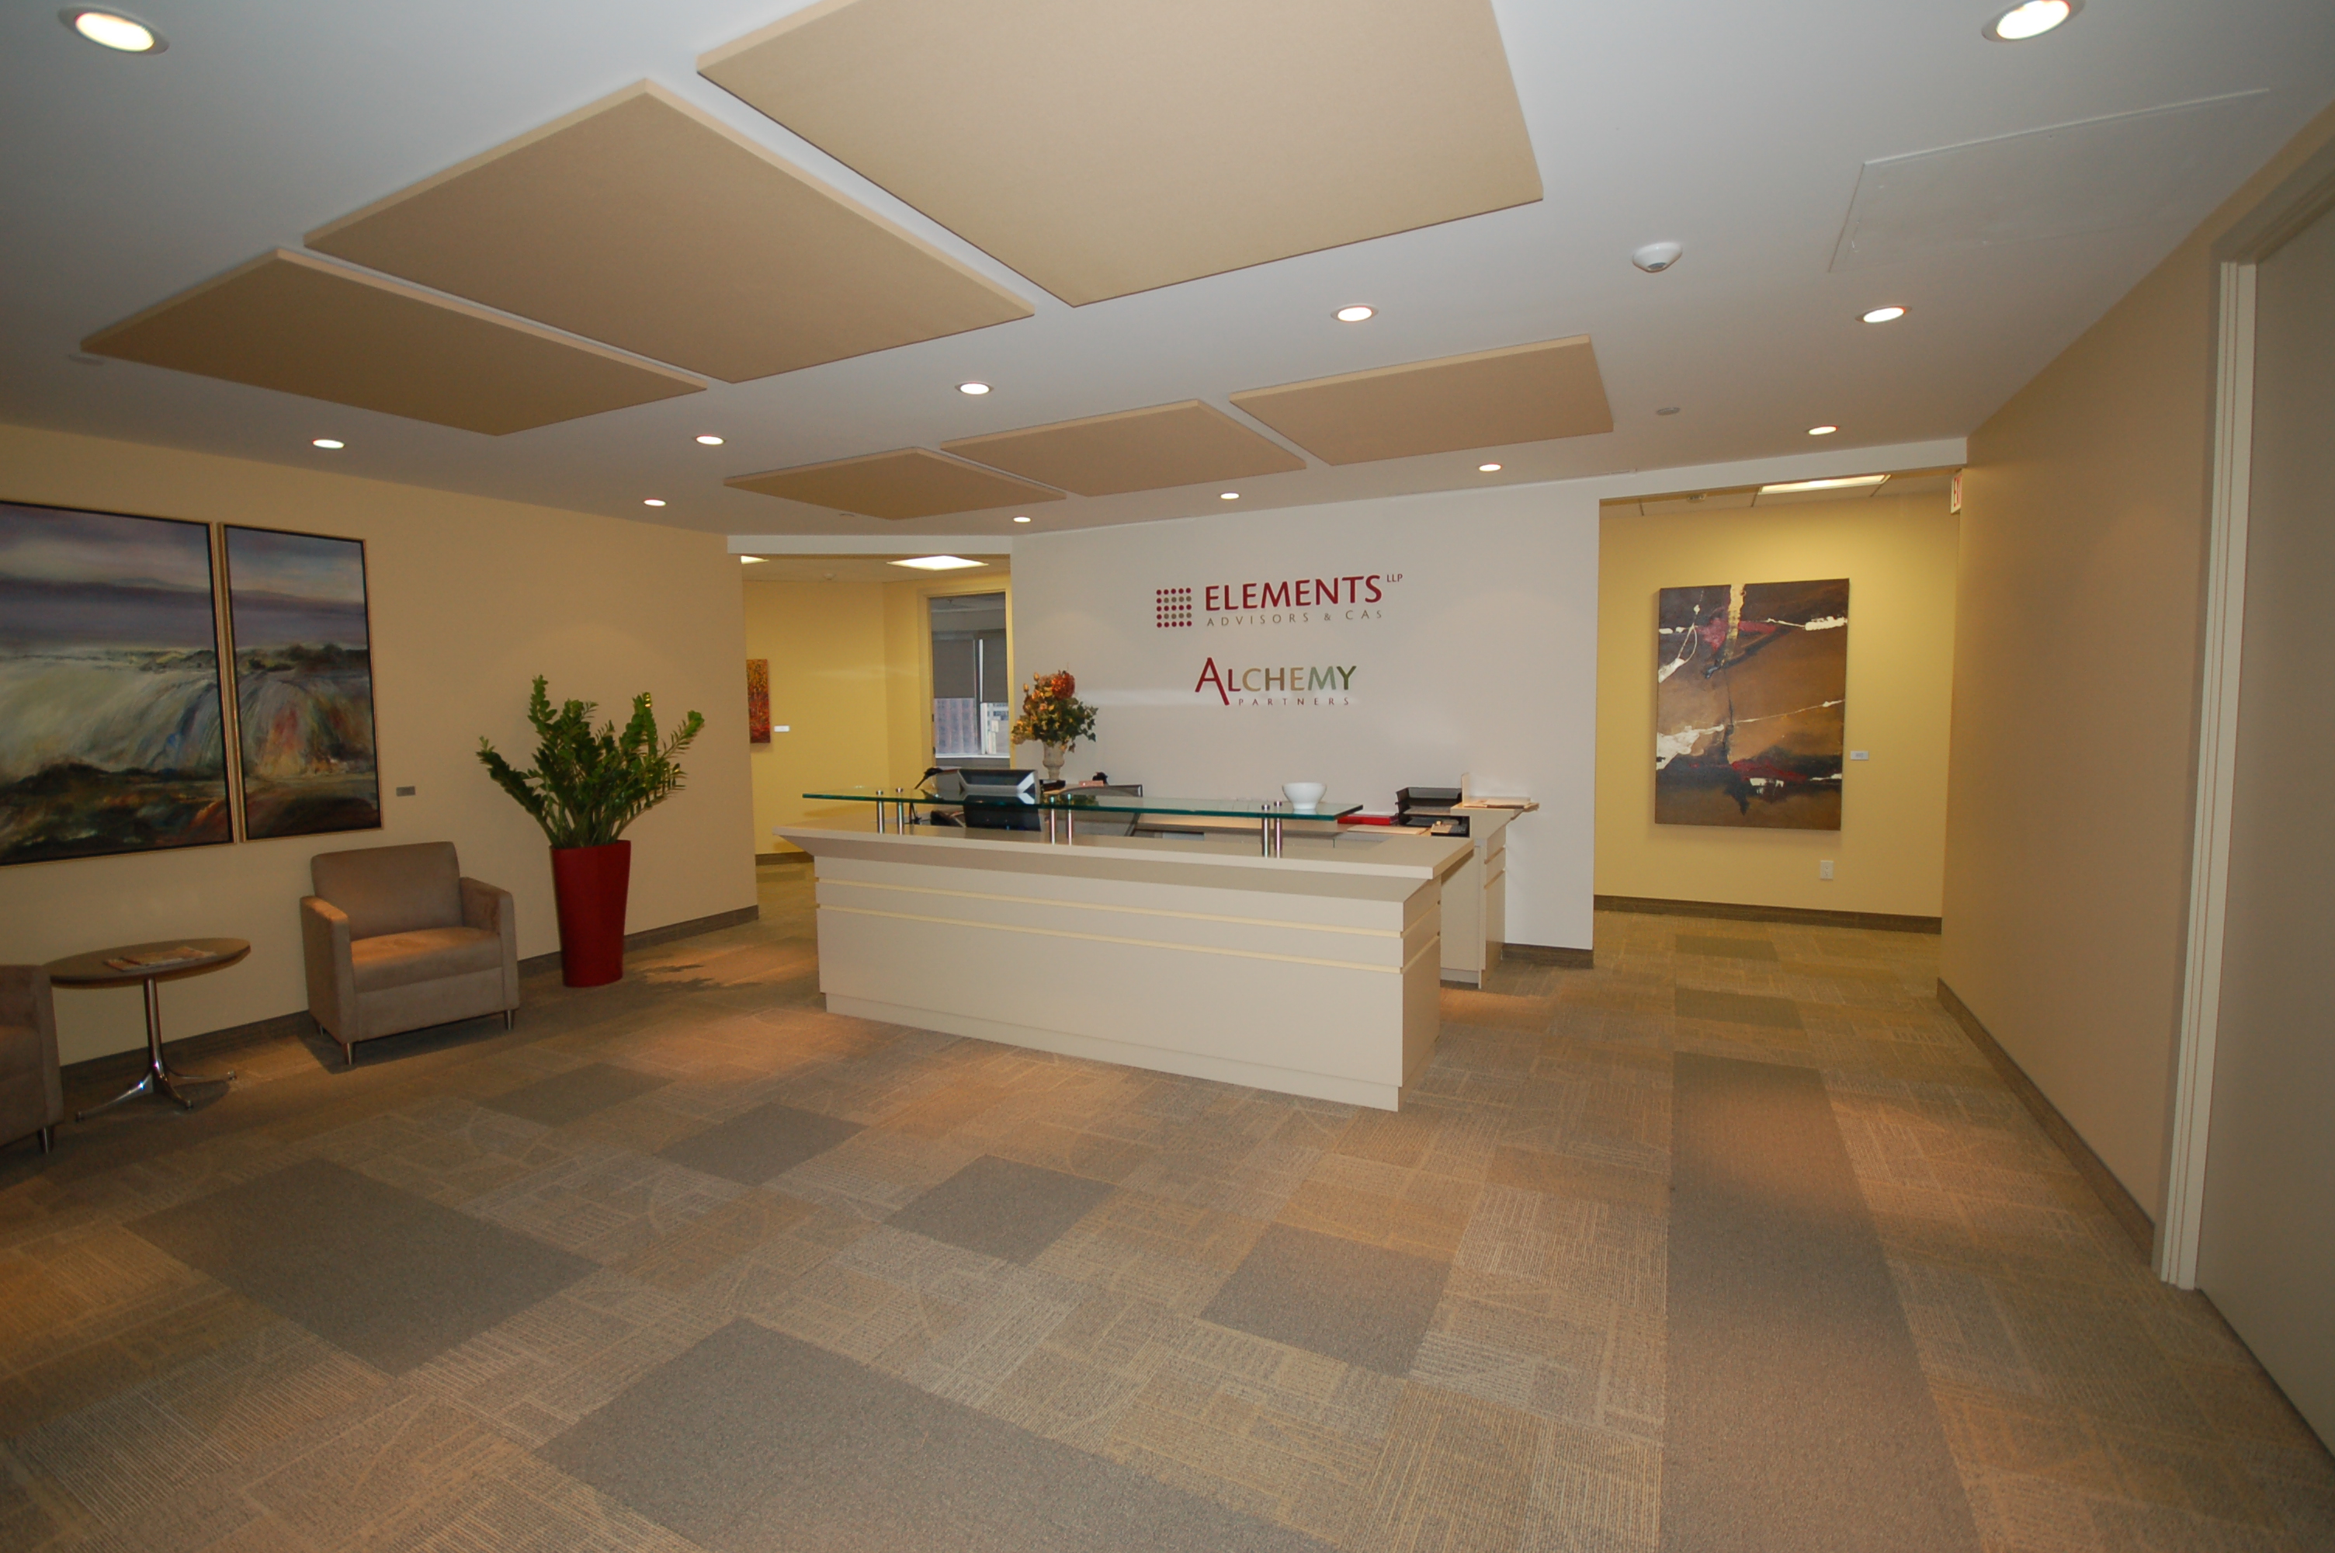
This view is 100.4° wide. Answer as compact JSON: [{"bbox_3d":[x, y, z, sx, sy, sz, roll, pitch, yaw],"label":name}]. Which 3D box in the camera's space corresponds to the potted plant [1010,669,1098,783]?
[{"bbox_3d":[-0.724,-0.320,6.199,0.520,0.740,0.480,-1,4,0],"label":"potted plant"}]

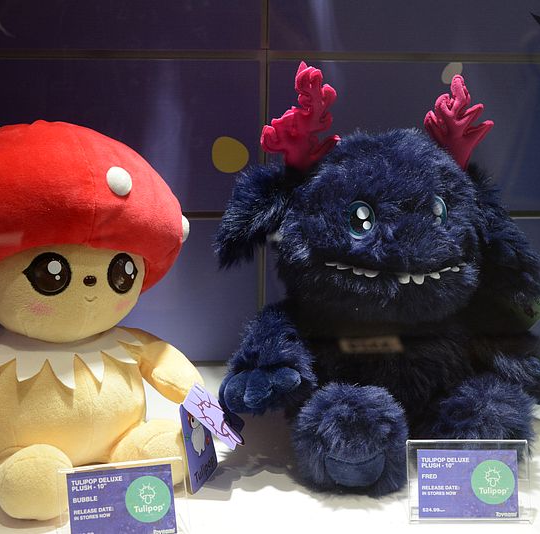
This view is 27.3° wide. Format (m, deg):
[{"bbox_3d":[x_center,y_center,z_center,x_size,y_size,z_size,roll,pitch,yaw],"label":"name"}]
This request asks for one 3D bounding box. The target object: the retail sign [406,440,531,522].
[{"bbox_3d":[0.135,0.144,0.751,0.082,0.051,0.028,1,13,0],"label":"retail sign"}]

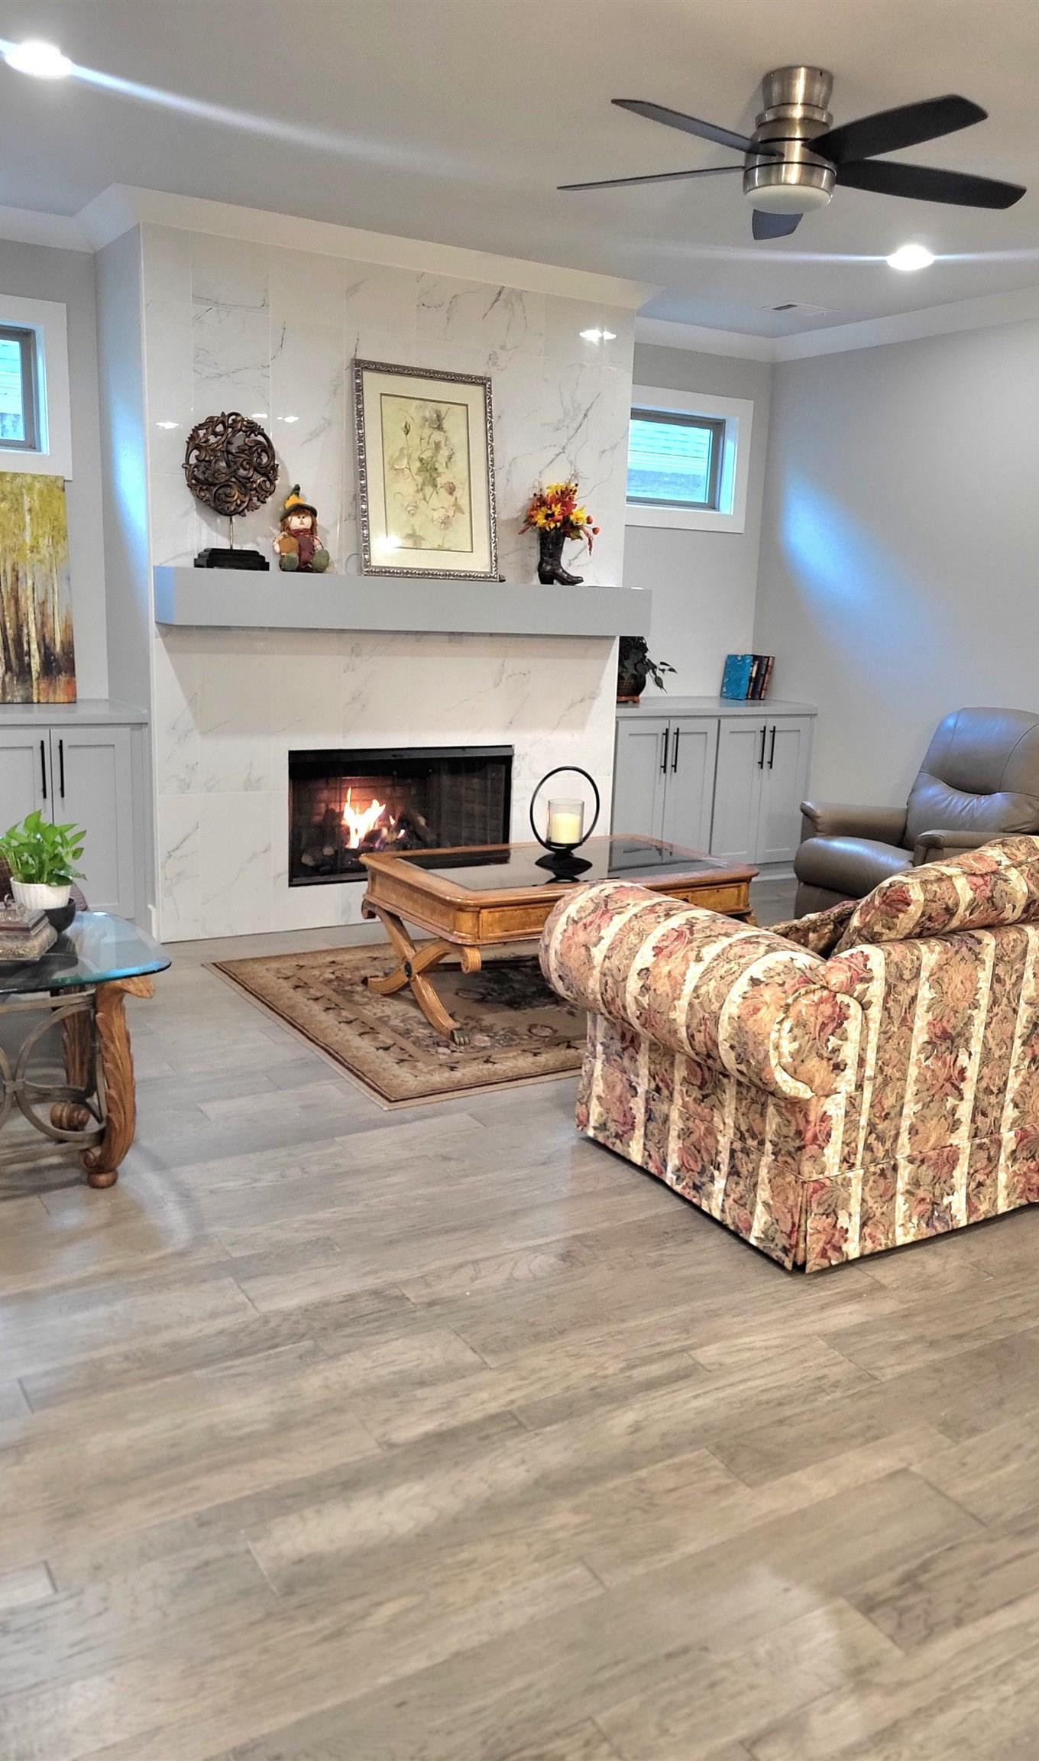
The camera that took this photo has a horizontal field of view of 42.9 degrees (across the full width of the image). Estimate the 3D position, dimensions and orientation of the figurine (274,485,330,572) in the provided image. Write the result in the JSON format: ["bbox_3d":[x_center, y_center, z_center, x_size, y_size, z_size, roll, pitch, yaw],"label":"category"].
[{"bbox_3d":[-0.839,-1.356,5.102,0.205,0.325,0.175,-5,14,-29],"label":"figurine"}]

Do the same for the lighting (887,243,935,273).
[{"bbox_3d":[1.524,-2.421,5.150,0.190,0.030,0.190,-6,15,-32],"label":"lighting"}]

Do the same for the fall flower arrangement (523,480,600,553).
[{"bbox_3d":[0.181,-1.569,5.701,0.330,0.312,0.260,-6,15,-32],"label":"fall flower arrangement"}]

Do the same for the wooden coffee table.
[{"bbox_3d":[0.147,0.182,4.764,1.263,0.478,0.775,-6,15,-32],"label":"wooden coffee table"}]

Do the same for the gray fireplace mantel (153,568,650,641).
[{"bbox_3d":[-0.389,-1.137,5.461,2.175,0.204,0.241,-6,15,-32],"label":"gray fireplace mantel"}]

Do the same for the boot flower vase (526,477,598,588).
[{"bbox_3d":[0.182,-1.505,5.726,0.330,0.452,0.250,0,13,-11],"label":"boot flower vase"}]

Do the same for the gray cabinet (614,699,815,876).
[{"bbox_3d":[0.850,-0.481,6.928,1.342,0.893,0.567,-6,15,-32],"label":"gray cabinet"}]

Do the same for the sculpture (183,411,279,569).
[{"bbox_3d":[-1.078,-1.453,4.923,0.355,0.570,0.125,-6,15,-32],"label":"sculpture"}]

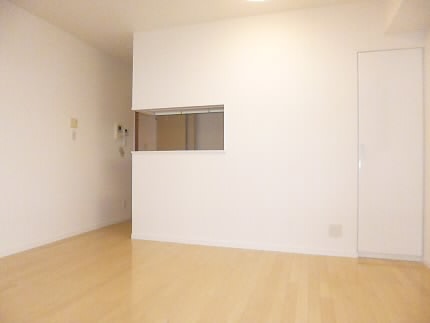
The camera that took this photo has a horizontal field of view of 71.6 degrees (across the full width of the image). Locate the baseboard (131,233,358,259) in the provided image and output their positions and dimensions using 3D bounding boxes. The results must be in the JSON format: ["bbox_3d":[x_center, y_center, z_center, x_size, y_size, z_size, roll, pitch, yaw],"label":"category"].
[{"bbox_3d":[0.189,0.891,3.208,2.460,0.070,0.015,0,0,17],"label":"baseboard"}]

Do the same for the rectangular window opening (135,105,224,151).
[{"bbox_3d":[-0.406,-0.366,3.479,1.104,0.494,0.150,0,0,17],"label":"rectangular window opening"}]

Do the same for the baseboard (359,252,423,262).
[{"bbox_3d":[1.645,0.905,2.814,0.540,0.050,0.015,0,0,17],"label":"baseboard"}]

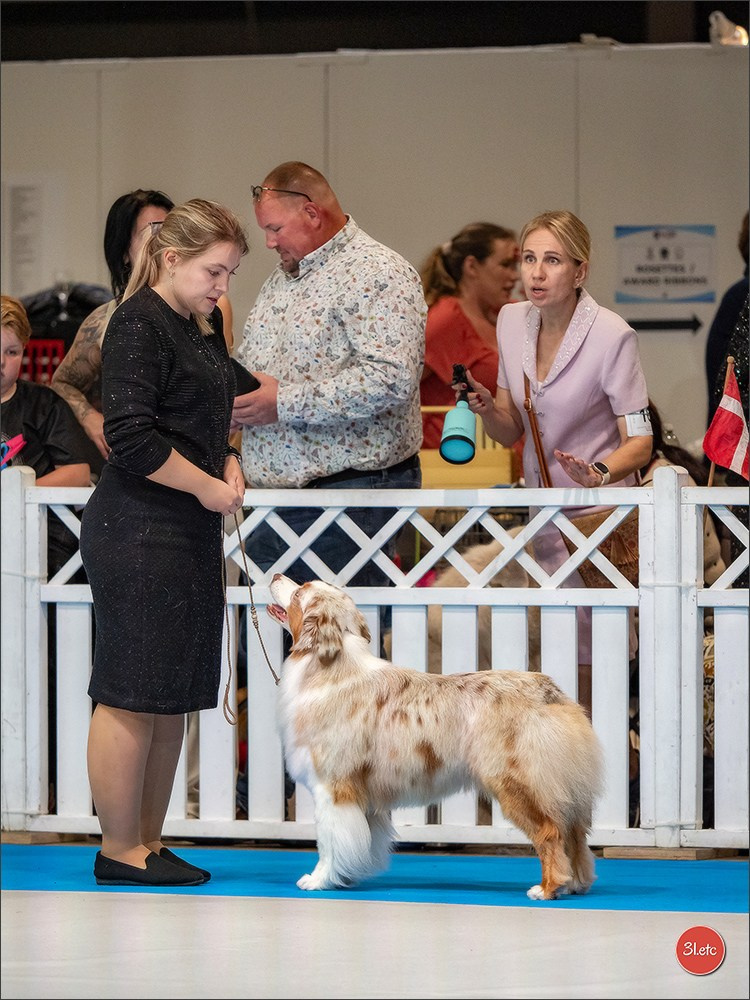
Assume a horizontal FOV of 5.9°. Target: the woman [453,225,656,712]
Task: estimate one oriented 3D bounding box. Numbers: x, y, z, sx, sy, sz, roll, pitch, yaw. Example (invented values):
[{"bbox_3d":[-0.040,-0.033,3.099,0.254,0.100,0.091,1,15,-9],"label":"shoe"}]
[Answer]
[{"bbox_3d":[0.457,0.077,18.500,0.530,1.637,0.440,0,0,30],"label":"woman"}]

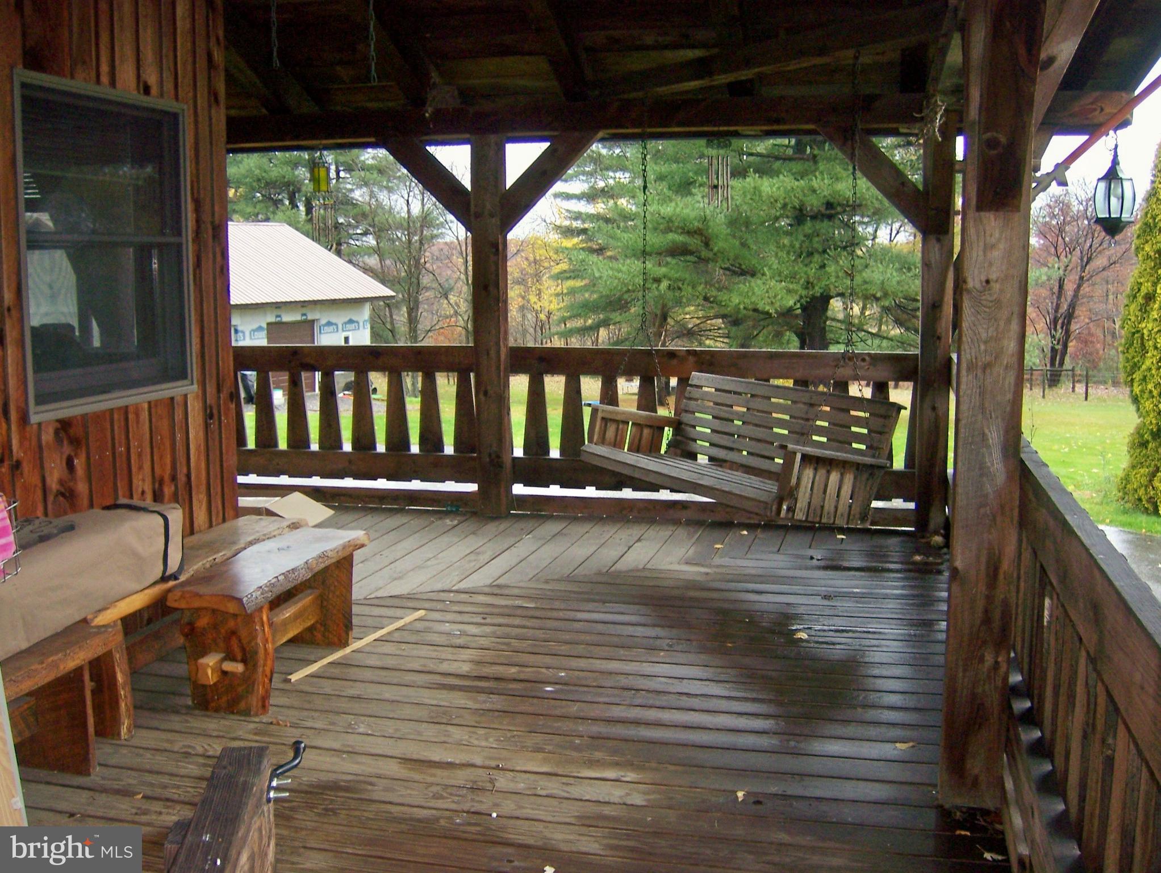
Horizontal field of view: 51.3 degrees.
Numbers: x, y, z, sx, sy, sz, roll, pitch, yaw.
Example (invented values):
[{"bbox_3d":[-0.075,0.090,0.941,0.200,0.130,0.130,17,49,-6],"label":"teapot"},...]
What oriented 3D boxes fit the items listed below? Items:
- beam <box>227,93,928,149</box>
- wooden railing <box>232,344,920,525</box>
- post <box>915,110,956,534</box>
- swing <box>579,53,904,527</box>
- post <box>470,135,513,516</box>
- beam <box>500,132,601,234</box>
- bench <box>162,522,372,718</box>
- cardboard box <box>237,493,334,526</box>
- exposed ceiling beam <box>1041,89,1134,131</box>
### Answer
[{"bbox_3d":[-0.152,-1.734,6.620,4.100,0.175,0.163,2,9,14],"label":"beam"},{"bbox_3d":[-0.169,-0.037,7.002,4.180,0.945,0.090,2,9,14],"label":"wooden railing"},{"bbox_3d":[1.844,-0.558,6.290,0.161,2.150,0.163,2,9,14],"label":"post"},{"bbox_3d":[0.734,-0.693,5.857,0.780,2.090,1.620,-6,10,-31],"label":"swing"},{"bbox_3d":[-0.499,-0.612,6.877,0.163,2.120,0.163,2,9,14],"label":"post"},{"bbox_3d":[-0.219,-1.451,6.678,0.800,0.133,0.135,-44,-4,16],"label":"beam"},{"bbox_3d":[-1.074,0.638,4.284,0.330,0.415,0.950,2,9,14],"label":"bench"},{"bbox_3d":[-1.610,0.436,6.199,0.680,0.260,0.420,2,9,14],"label":"cardboard box"},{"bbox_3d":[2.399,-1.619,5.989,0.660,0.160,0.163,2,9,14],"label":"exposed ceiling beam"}]

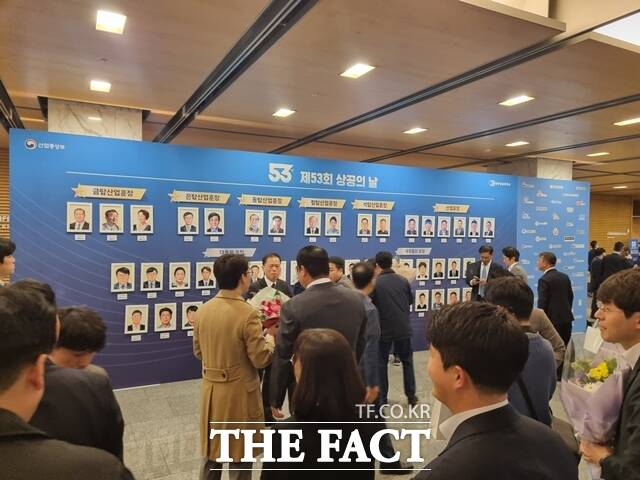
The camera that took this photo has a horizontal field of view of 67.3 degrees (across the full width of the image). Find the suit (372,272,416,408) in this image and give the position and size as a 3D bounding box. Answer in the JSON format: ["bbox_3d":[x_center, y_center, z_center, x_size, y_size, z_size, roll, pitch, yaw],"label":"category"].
[{"bbox_3d":[0.805,1.053,5.300,0.480,1.480,0.340,1,1,-12],"label":"suit"}]

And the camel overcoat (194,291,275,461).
[{"bbox_3d":[-0.535,0.815,2.980,0.490,1.030,0.370,1,1,36],"label":"camel overcoat"}]

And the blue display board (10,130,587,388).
[{"bbox_3d":[0.982,0.320,7.483,9.804,2.973,0.140,0,1,-27],"label":"blue display board"}]

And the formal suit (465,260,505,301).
[{"bbox_3d":[2.230,1.051,6.508,0.560,1.460,0.360,1,1,20],"label":"formal suit"}]

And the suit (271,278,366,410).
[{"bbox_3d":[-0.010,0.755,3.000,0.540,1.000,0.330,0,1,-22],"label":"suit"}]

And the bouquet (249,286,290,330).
[{"bbox_3d":[-0.382,0.528,3.600,0.350,0.380,0.240,1,1,-6],"label":"bouquet"}]

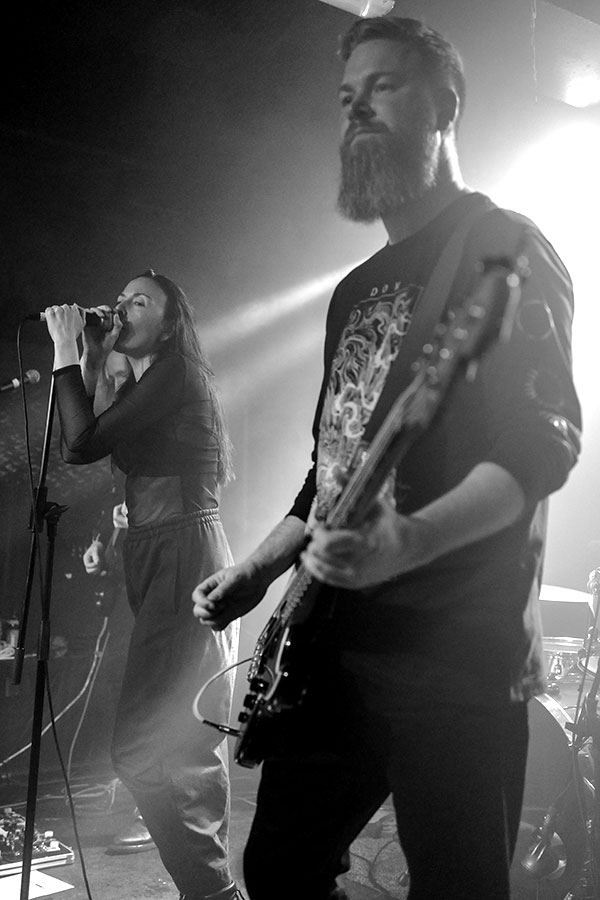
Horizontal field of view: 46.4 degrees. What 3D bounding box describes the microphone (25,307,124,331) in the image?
[{"bbox_3d":[-0.520,-0.304,1.620,0.225,0.053,0.053,1,-8,-18],"label":"microphone"}]

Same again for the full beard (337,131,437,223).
[{"bbox_3d":[0.137,-0.432,1.105,0.125,0.150,0.145,8,-11,-44],"label":"full beard"}]

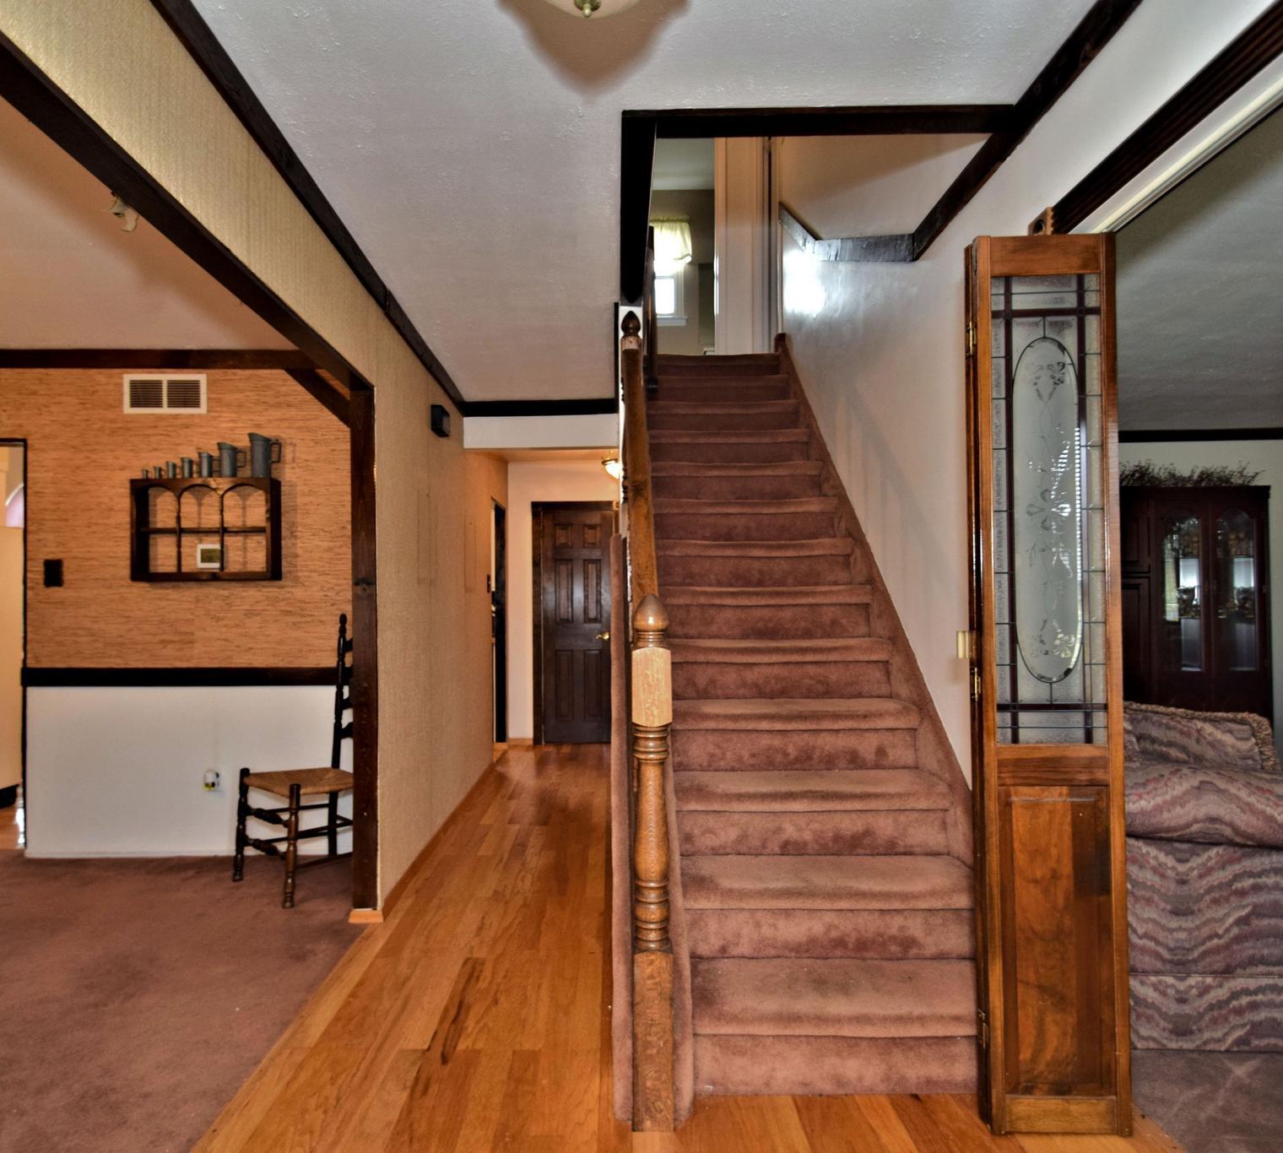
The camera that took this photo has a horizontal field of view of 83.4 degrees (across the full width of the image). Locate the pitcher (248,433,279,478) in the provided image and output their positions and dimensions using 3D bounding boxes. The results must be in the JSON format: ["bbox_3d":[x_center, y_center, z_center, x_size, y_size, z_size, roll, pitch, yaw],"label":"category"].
[{"bbox_3d":[-1.795,-0.567,3.420,0.135,0.215,0.100,0,-2,0],"label":"pitcher"}]

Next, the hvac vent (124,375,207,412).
[{"bbox_3d":[-2.297,-0.881,3.465,0.400,0.192,0.025,0,-2,-2],"label":"hvac vent"}]

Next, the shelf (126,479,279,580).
[{"bbox_3d":[-2.068,-0.215,3.420,0.650,0.477,0.115,0,-2,-2],"label":"shelf"}]

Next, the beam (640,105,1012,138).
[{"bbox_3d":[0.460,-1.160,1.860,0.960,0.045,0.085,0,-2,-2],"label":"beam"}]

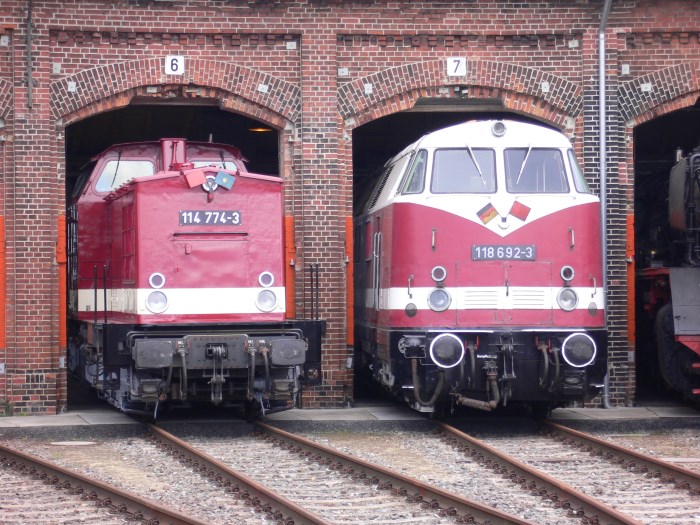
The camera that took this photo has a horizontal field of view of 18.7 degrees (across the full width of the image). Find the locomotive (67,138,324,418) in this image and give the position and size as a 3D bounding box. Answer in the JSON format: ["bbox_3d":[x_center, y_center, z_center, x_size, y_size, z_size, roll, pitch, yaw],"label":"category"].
[{"bbox_3d":[-3.087,0.213,34.515,3.060,4.200,14.200,0,-1,-12],"label":"locomotive"}]

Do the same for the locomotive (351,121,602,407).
[{"bbox_3d":[1.375,0.223,37.337,3.020,4.220,19.460,0,-1,-4],"label":"locomotive"}]

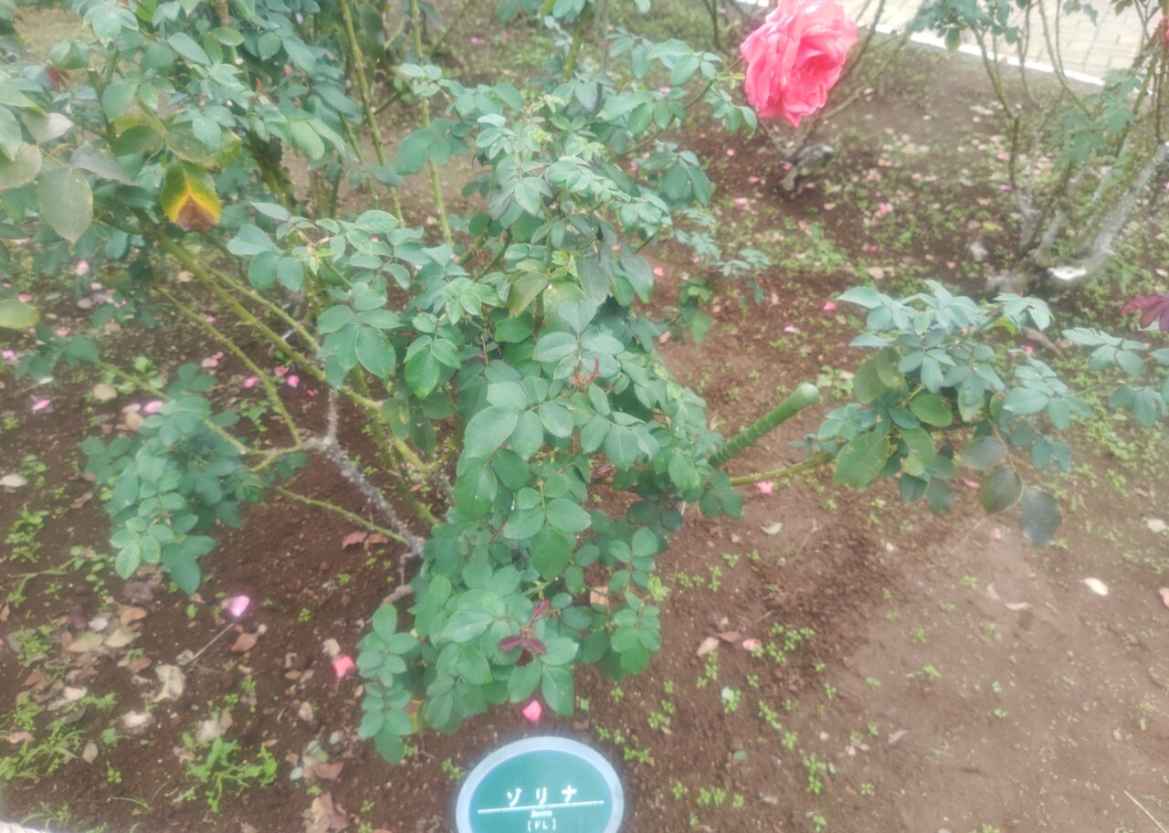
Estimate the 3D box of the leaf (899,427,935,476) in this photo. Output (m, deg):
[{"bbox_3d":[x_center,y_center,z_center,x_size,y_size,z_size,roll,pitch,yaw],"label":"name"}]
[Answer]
[{"bbox_3d":[0.428,0.046,1.000,0.040,0.012,0.066,-12,76,18],"label":"leaf"}]

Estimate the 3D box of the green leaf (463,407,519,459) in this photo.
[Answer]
[{"bbox_3d":[-0.100,0.018,0.830,0.074,0.011,0.045,-42,73,-12],"label":"green leaf"}]

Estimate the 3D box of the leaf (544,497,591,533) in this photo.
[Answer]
[{"bbox_3d":[-0.018,0.109,0.852,0.045,0.011,0.037,7,65,4],"label":"leaf"}]

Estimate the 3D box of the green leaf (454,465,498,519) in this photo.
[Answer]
[{"bbox_3d":[-0.125,0.086,0.890,0.047,0.010,0.064,15,80,9],"label":"green leaf"}]

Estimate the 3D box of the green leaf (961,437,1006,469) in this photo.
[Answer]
[{"bbox_3d":[0.514,0.048,1.000,0.053,0.012,0.040,-15,71,19],"label":"green leaf"}]

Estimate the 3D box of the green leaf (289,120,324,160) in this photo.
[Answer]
[{"bbox_3d":[-0.365,-0.364,1.020,0.031,0.010,0.061,-36,91,-6],"label":"green leaf"}]

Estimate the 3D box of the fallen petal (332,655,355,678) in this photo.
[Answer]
[{"bbox_3d":[-0.460,0.477,1.484,0.038,0.015,0.042,8,46,8],"label":"fallen petal"}]

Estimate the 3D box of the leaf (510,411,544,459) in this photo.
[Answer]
[{"bbox_3d":[-0.062,0.020,0.840,0.036,0.010,0.054,0,70,0],"label":"leaf"}]

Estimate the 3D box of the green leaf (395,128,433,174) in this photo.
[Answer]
[{"bbox_3d":[-0.220,-0.341,1.002,0.041,0.011,0.066,39,79,0],"label":"green leaf"}]

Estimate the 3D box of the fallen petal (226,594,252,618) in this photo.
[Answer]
[{"bbox_3d":[-0.703,0.384,1.575,0.041,0.014,0.046,12,47,12],"label":"fallen petal"}]

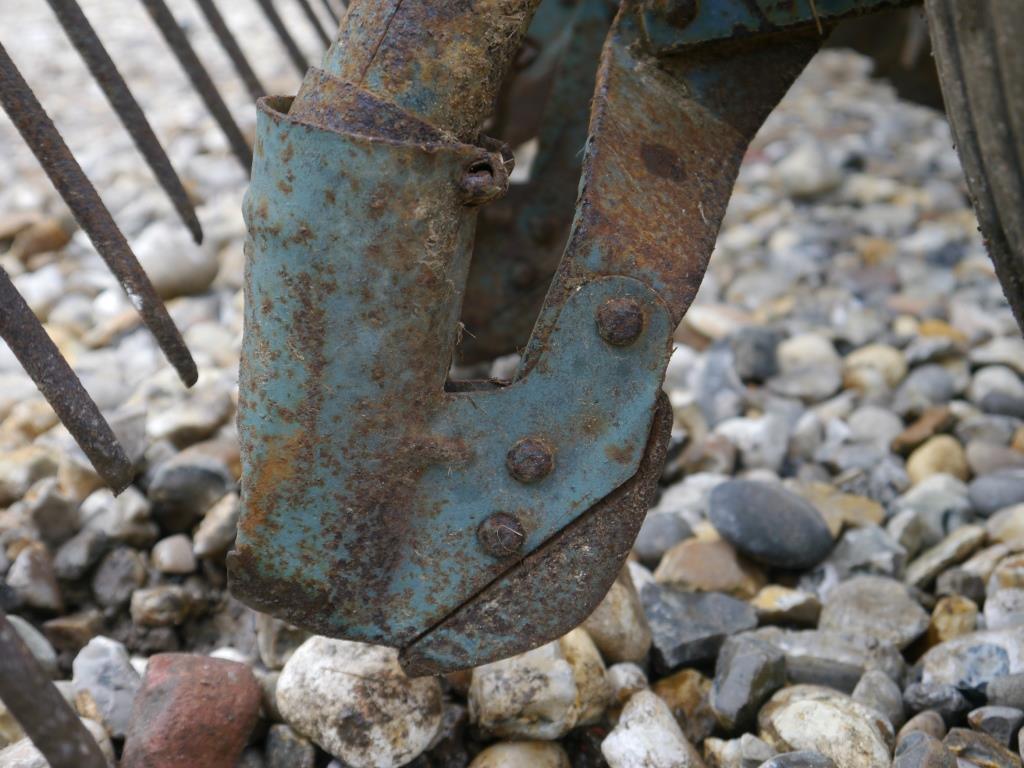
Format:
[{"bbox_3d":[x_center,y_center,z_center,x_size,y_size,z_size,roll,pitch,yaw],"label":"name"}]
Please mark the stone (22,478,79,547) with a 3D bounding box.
[{"bbox_3d":[-0.191,0.053,0.589,0.024,0.026,0.024,0,22,0],"label":"stone"}]

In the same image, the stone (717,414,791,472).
[{"bbox_3d":[0.109,0.026,0.640,0.032,0.024,0.027,0,26,0],"label":"stone"}]

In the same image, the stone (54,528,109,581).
[{"bbox_3d":[-0.170,0.067,0.560,0.022,0.018,0.020,0,26,0],"label":"stone"}]

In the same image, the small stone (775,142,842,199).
[{"bbox_3d":[0.202,-0.146,0.965,0.042,0.034,0.037,0,26,0],"label":"small stone"}]

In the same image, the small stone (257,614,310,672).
[{"bbox_3d":[-0.080,0.090,0.496,0.021,0.020,0.022,0,26,0],"label":"small stone"}]

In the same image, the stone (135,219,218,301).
[{"bbox_3d":[-0.196,-0.073,0.829,0.049,0.042,0.046,0,26,0],"label":"stone"}]

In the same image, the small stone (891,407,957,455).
[{"bbox_3d":[0.185,0.021,0.637,0.029,0.017,0.016,-20,32,-35],"label":"small stone"}]

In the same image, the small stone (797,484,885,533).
[{"bbox_3d":[0.137,0.052,0.597,0.038,0.017,0.030,0,22,0],"label":"small stone"}]

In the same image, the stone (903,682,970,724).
[{"bbox_3d":[0.141,0.106,0.470,0.022,0.014,0.018,0,22,0],"label":"stone"}]

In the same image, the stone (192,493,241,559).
[{"bbox_3d":[-0.117,0.055,0.567,0.018,0.022,0.030,14,29,27],"label":"stone"}]

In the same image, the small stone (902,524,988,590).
[{"bbox_3d":[0.169,0.067,0.552,0.038,0.019,0.018,14,29,27],"label":"small stone"}]

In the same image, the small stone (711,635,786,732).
[{"bbox_3d":[0.079,0.100,0.475,0.023,0.026,0.033,7,27,13],"label":"small stone"}]

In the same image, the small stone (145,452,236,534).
[{"bbox_3d":[-0.137,0.047,0.604,0.037,0.031,0.033,0,22,0],"label":"small stone"}]

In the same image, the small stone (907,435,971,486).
[{"bbox_3d":[0.183,0.033,0.612,0.025,0.019,0.022,0,26,0],"label":"small stone"}]

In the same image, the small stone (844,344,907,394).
[{"bbox_3d":[0.181,-0.008,0.705,0.031,0.022,0.027,0,26,0],"label":"small stone"}]

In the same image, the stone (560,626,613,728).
[{"bbox_3d":[0.024,0.116,0.562,0.030,0.036,0.029,0,22,0],"label":"stone"}]

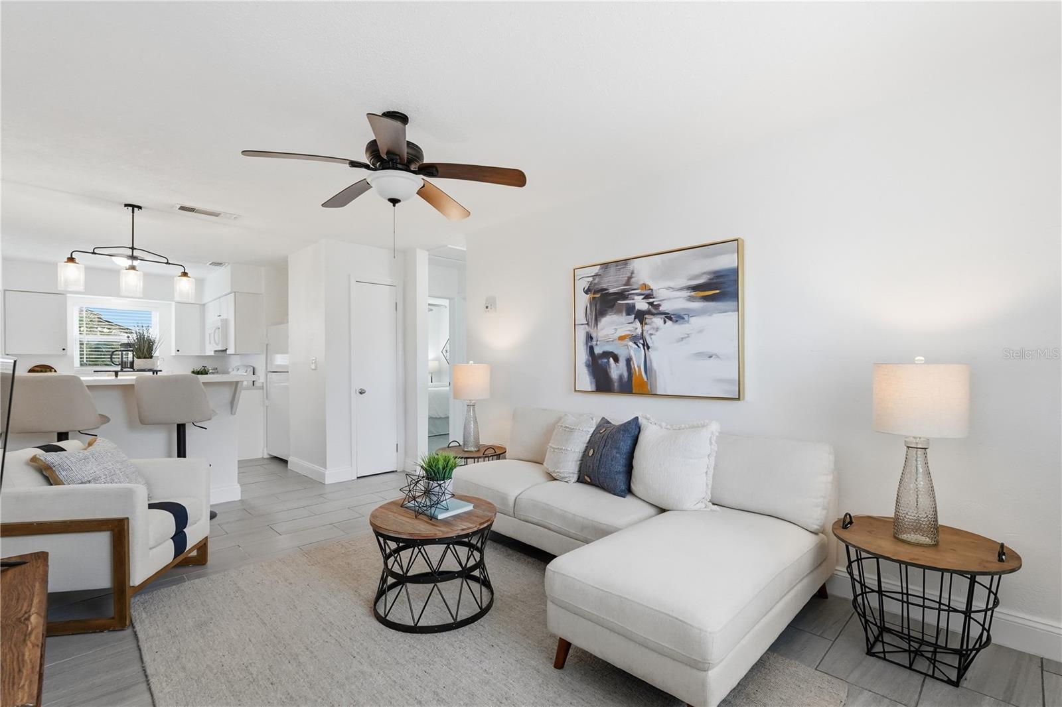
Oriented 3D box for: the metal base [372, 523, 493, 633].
[{"bbox_3d":[-0.479,1.030,2.364,0.585,0.410,0.585,-1,-1,0],"label":"metal base"}]

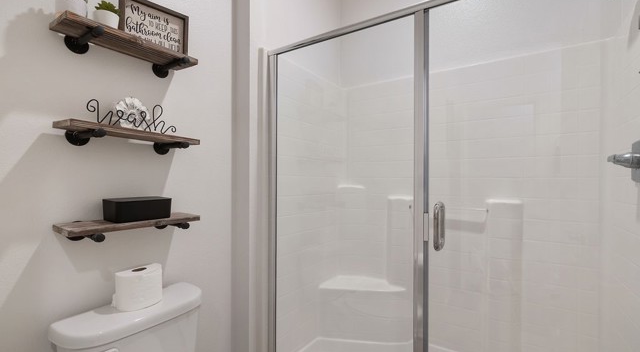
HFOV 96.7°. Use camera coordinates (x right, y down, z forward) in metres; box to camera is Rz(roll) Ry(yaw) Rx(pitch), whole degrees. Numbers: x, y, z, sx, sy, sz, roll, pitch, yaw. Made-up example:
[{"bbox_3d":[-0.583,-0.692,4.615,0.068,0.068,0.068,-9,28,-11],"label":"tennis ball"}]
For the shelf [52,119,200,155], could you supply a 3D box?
[{"bbox_3d":[-0.668,-0.125,1.033,0.164,0.068,0.414,4,0,34],"label":"shelf"}]

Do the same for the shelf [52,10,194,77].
[{"bbox_3d":[-0.672,-0.441,1.026,0.164,0.068,0.414,3,2,34],"label":"shelf"}]

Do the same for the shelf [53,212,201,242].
[{"bbox_3d":[-0.668,0.184,1.033,0.164,0.064,0.414,2,0,34],"label":"shelf"}]

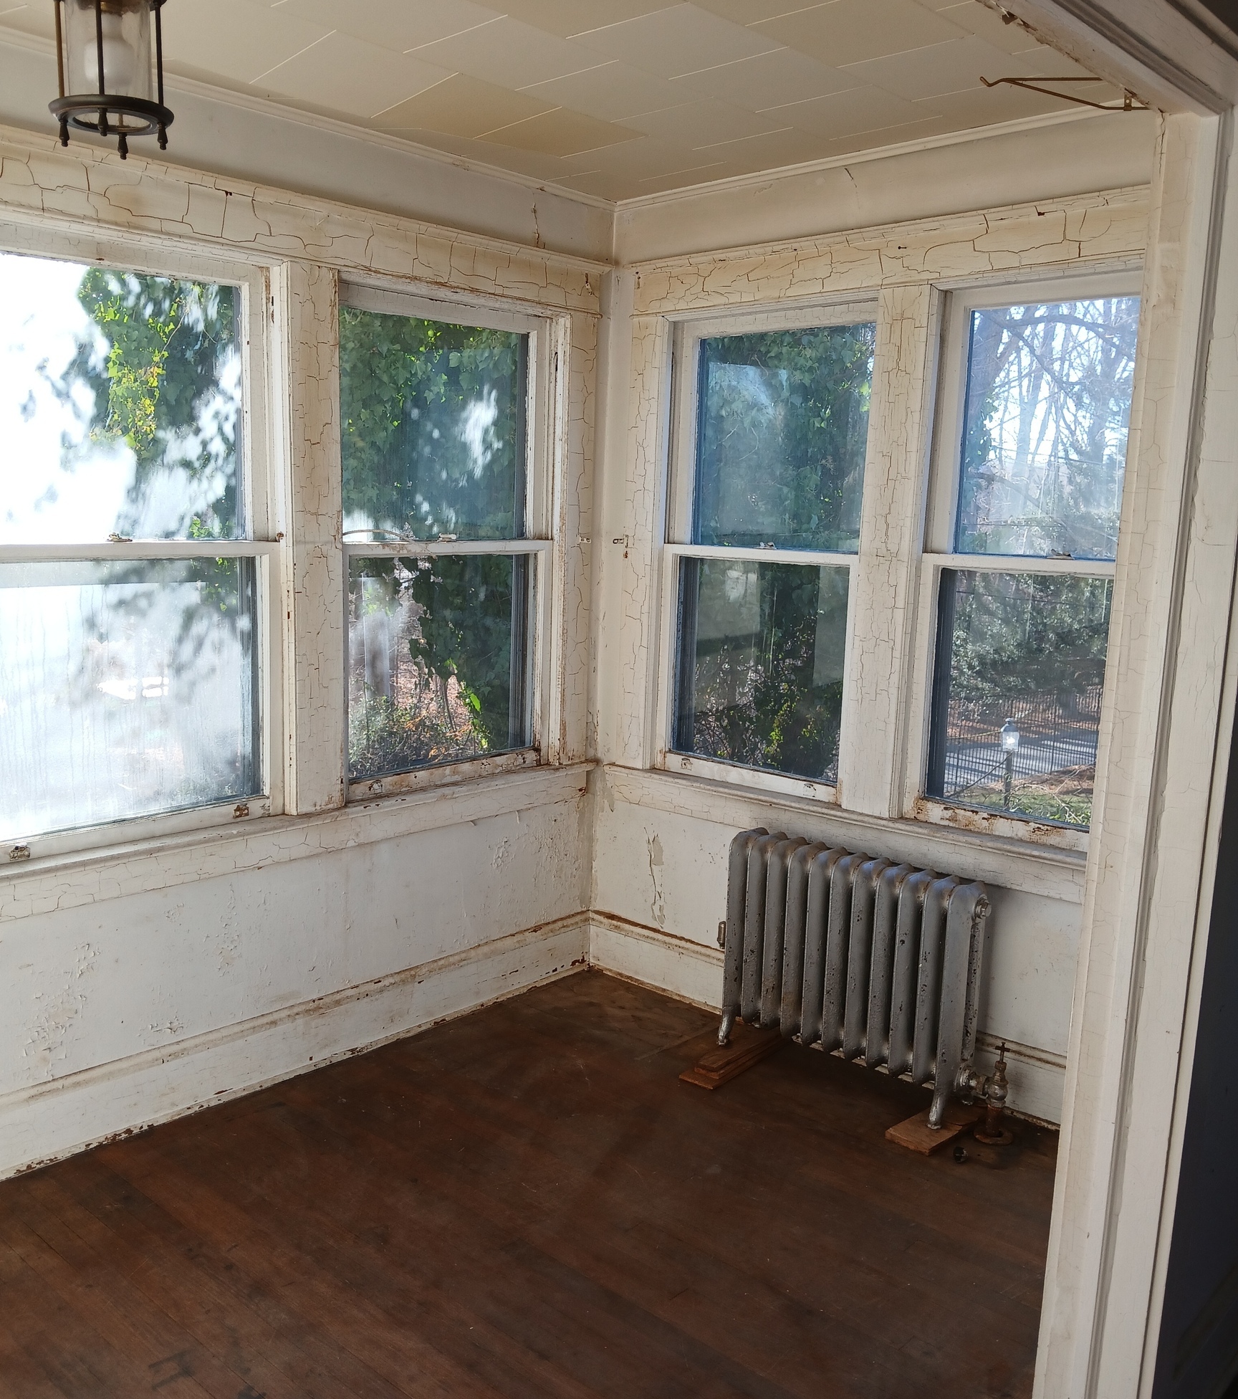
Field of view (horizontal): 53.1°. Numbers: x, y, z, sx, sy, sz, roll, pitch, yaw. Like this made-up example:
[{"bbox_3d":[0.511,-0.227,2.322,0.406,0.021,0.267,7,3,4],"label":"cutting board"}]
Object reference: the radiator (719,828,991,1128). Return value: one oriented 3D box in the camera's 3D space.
[{"bbox_3d":[0.589,0.683,3.175,0.695,0.577,0.190,9,11,41],"label":"radiator"}]

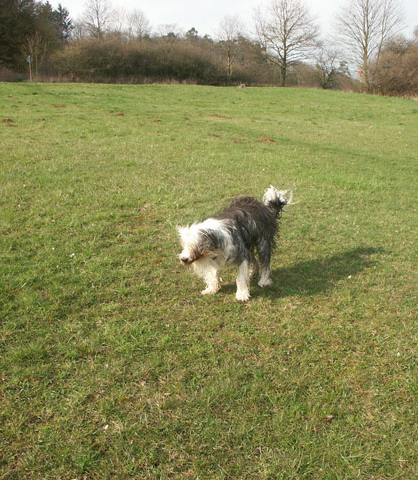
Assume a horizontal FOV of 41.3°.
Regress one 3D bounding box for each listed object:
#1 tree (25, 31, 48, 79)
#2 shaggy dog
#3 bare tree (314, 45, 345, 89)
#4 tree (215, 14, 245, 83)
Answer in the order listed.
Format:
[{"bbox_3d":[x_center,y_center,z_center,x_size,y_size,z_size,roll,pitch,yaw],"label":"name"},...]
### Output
[{"bbox_3d":[-13.994,-15.049,45.000,1.780,3.780,1.700,0,17,0],"label":"tree"},{"bbox_3d":[0.222,0.038,4.130,0.430,0.680,0.920,14,22,39],"label":"shaggy dog"},{"bbox_3d":[11.296,-16.265,52.000,3.000,4.000,2.850,0,17,0],"label":"bare tree"},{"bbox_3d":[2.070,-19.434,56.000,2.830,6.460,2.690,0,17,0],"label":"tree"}]

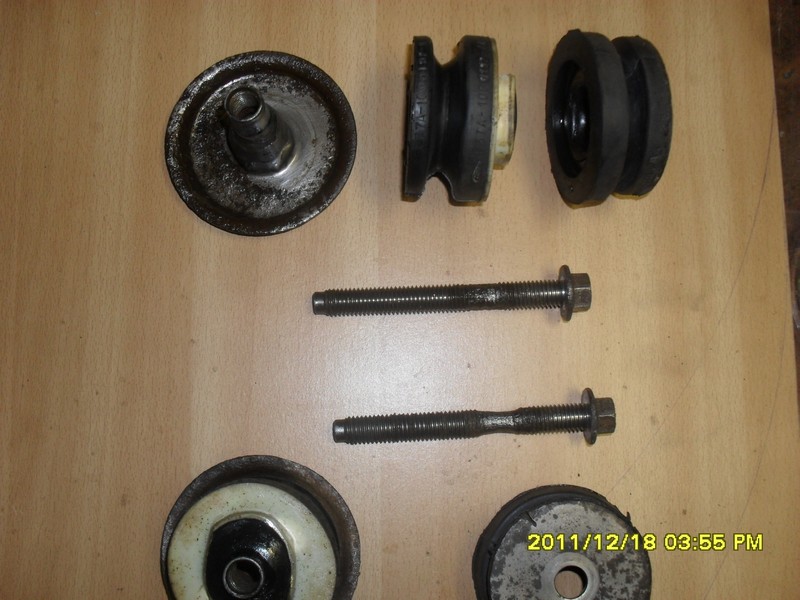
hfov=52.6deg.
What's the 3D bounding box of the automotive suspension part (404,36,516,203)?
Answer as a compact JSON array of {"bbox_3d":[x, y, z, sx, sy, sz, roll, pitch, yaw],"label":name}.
[{"bbox_3d":[0.024,-0.072,0.327,0.041,0.067,0.067,3,83,1],"label":"automotive suspension part"}]

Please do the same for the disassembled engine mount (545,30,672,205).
[{"bbox_3d":[0.084,-0.073,0.327,0.030,0.068,0.068,1,82,-6],"label":"disassembled engine mount"}]

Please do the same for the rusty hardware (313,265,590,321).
[{"bbox_3d":[0.021,-0.001,0.342,0.118,0.024,0.024,-2,82,4],"label":"rusty hardware"}]

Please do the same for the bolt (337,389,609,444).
[{"bbox_3d":[0.030,0.051,0.335,0.117,0.024,0.024,-4,82,3],"label":"bolt"}]

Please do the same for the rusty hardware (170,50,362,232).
[{"bbox_3d":[-0.061,-0.071,0.337,0.084,0.049,0.084,0,83,1],"label":"rusty hardware"}]

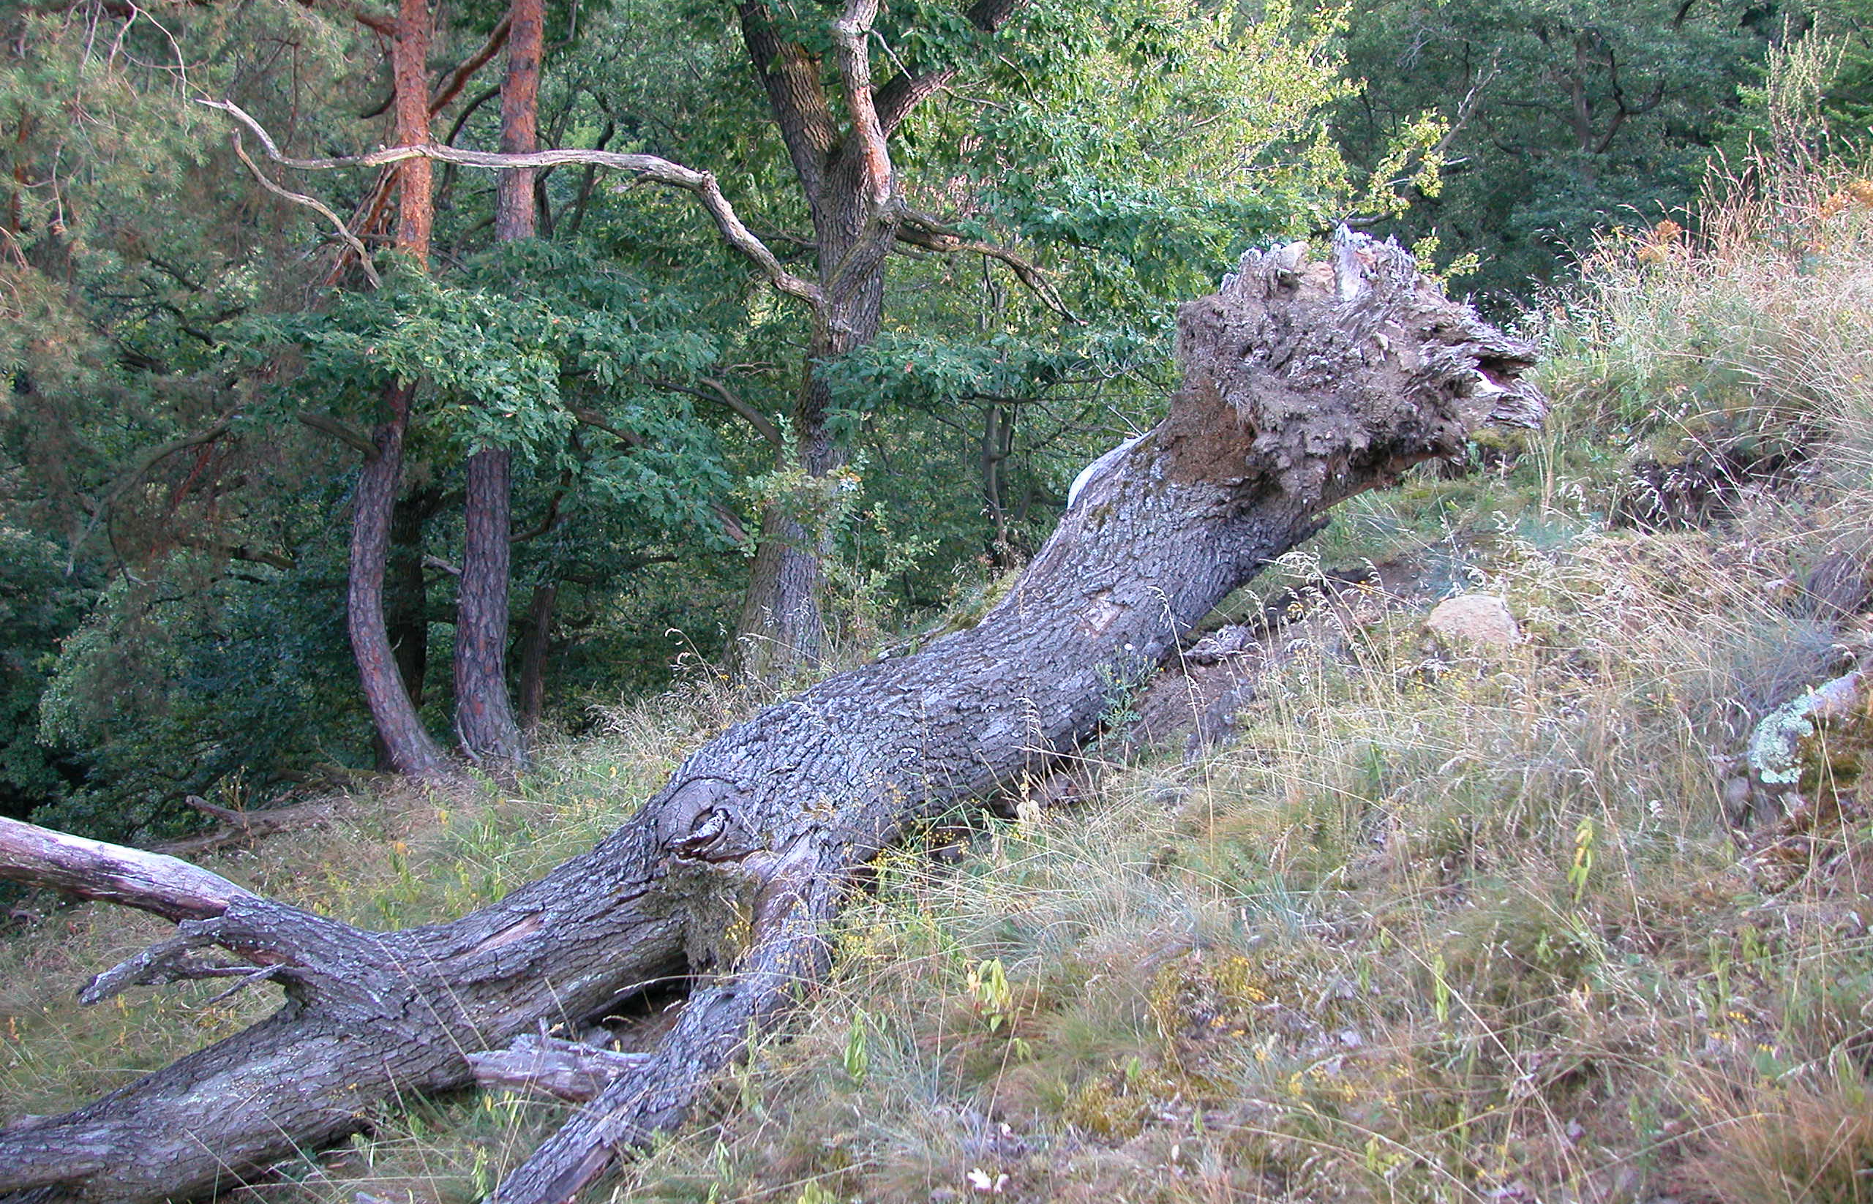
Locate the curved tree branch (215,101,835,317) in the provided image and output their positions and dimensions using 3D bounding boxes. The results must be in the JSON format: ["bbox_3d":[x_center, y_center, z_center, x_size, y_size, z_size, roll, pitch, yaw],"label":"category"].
[{"bbox_3d":[-2.750,-2.565,9.800,4.000,1.370,0.800,0,3,0],"label":"curved tree branch"}]

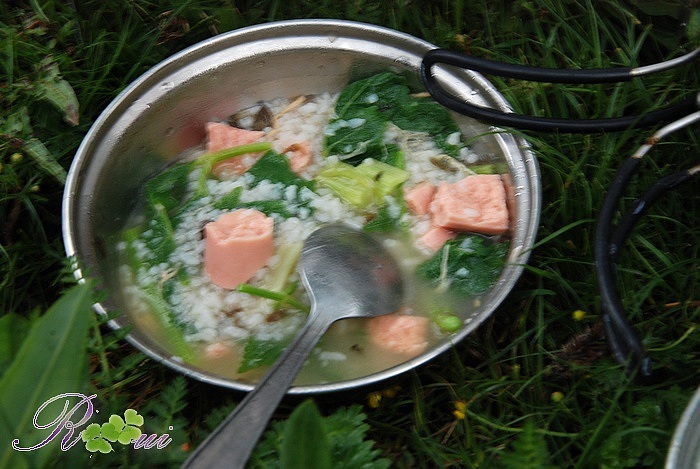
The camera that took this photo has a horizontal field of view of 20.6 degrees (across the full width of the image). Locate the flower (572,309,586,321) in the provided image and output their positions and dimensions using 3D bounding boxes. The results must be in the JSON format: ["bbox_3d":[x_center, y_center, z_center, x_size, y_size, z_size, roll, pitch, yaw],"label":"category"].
[{"bbox_3d":[0.087,0.031,0.735,0.005,0.005,0.005,-9,51,0],"label":"flower"}]

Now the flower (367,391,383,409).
[{"bbox_3d":[0.009,0.062,0.725,0.006,0.006,0.006,-9,51,0],"label":"flower"}]

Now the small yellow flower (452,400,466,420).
[{"bbox_3d":[0.041,0.065,0.714,0.005,0.007,0.006,-9,51,0],"label":"small yellow flower"}]

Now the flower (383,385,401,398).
[{"bbox_3d":[0.016,0.060,0.730,0.007,0.005,0.006,-9,51,0],"label":"flower"}]

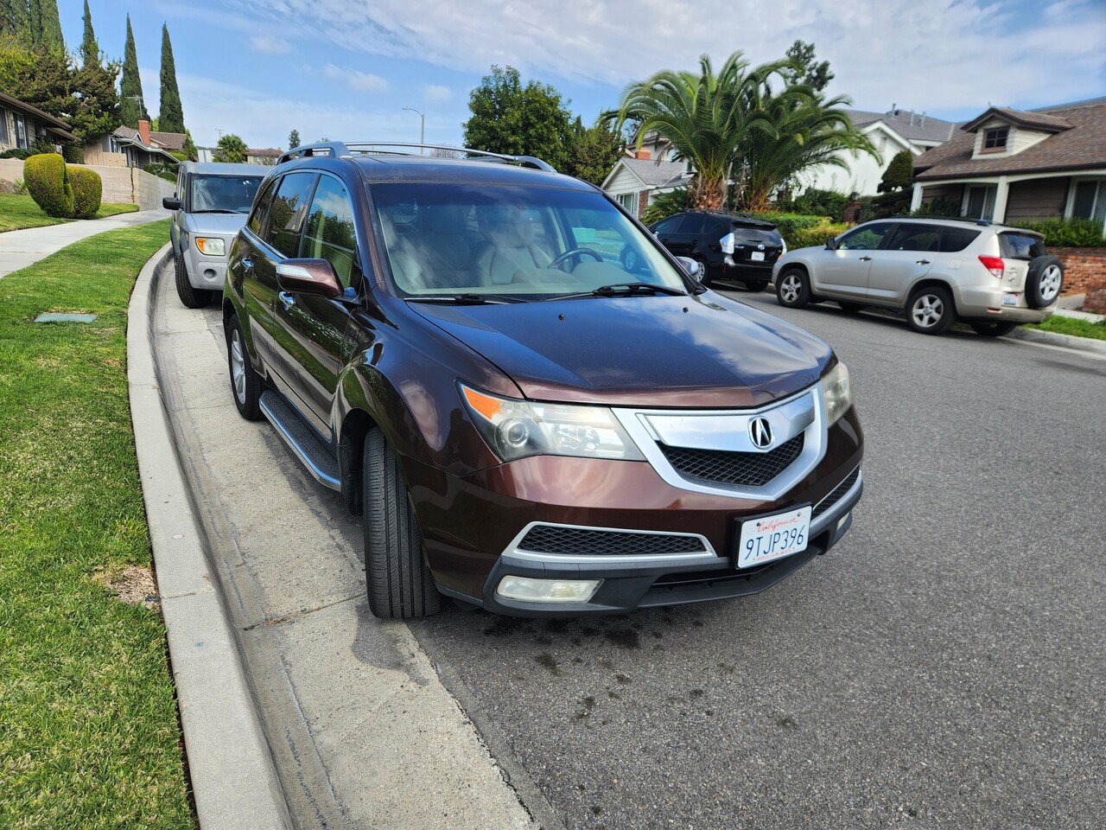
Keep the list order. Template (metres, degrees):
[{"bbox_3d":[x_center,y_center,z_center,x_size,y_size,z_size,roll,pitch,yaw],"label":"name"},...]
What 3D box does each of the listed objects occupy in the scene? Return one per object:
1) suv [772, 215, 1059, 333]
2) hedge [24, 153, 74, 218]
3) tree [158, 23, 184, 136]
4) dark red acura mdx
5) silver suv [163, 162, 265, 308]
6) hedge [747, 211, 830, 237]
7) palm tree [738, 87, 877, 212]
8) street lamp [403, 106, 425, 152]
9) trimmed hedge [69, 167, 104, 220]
[{"bbox_3d":[5.850,-2.410,12.350,1.830,1.710,4.580,-5,17,-30],"label":"suv"},{"bbox_3d":[-14.427,-6.536,20.968,1.200,1.745,1.200,-9,19,-37],"label":"hedge"},{"bbox_3d":[-31.079,-24.962,59.639,2.000,12.273,2.000,-6,18,-30],"label":"tree"},{"bbox_3d":[-0.535,-0.564,4.156,2.030,1.740,4.870,-7,18,-29],"label":"dark red acura mdx"},{"bbox_3d":[-4.400,-2.630,10.480,1.850,1.790,4.290,-6,18,-28],"label":"silver suv"},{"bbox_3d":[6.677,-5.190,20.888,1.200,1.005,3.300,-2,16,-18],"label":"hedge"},{"bbox_3d":[7.753,-8.340,24.645,5.200,4.865,5.200,8,16,17],"label":"palm tree"},{"bbox_3d":[-12.538,-22.847,66.131,1.900,8.936,0.350,2,15,-1],"label":"street lamp"},{"bbox_3d":[-13.623,-6.423,21.321,0.950,1.442,1.000,-9,19,-37],"label":"trimmed hedge"}]

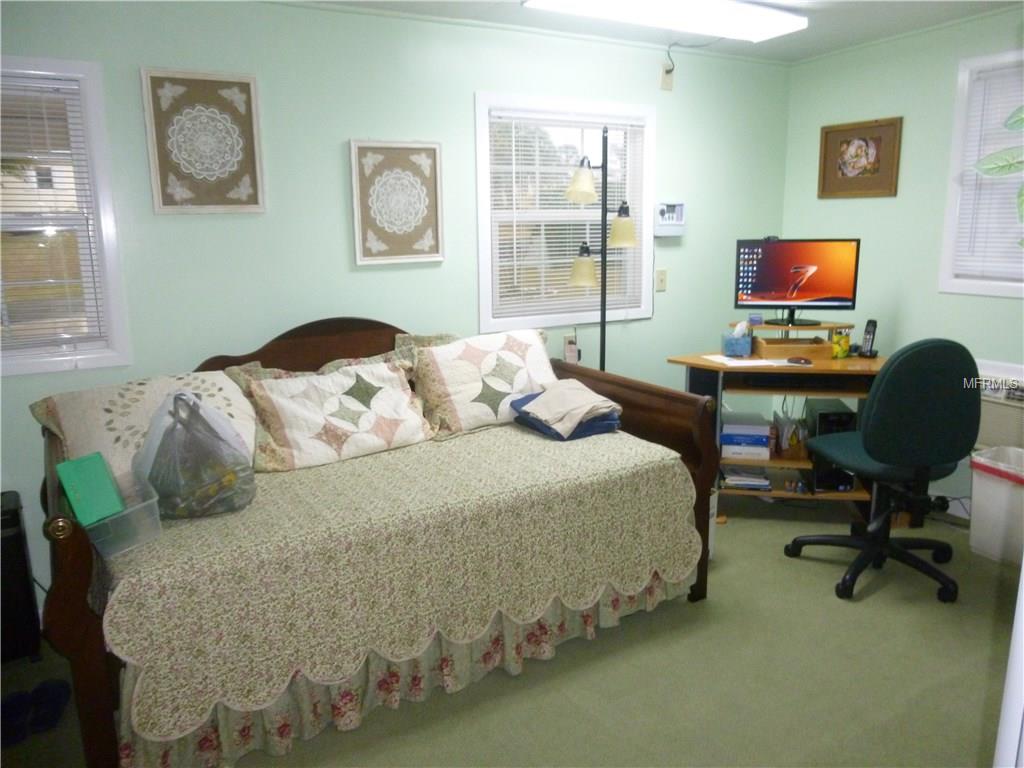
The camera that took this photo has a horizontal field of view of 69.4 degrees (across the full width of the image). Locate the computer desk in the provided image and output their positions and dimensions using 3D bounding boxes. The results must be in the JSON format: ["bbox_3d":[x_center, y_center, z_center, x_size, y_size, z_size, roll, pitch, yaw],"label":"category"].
[{"bbox_3d":[1.482,0.233,3.908,1.280,0.771,0.800,2,12,14],"label":"computer desk"}]

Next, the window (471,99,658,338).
[{"bbox_3d":[0.272,-0.825,3.639,1.012,1.067,0.090,-7,14,-28],"label":"window"}]

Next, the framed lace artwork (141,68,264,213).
[{"bbox_3d":[-1.152,-0.902,2.788,0.392,0.502,0.025,-7,14,-28],"label":"framed lace artwork"}]

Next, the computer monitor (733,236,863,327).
[{"bbox_3d":[1.447,-0.521,3.755,0.577,0.430,0.210,2,12,13],"label":"computer monitor"}]

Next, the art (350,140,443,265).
[{"bbox_3d":[-0.486,-0.778,3.186,0.395,0.509,0.025,-7,14,-28],"label":"art"}]

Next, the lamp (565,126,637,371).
[{"bbox_3d":[0.438,-0.252,3.576,0.430,1.891,0.300,-7,14,-28],"label":"lamp"}]

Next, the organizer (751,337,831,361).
[{"bbox_3d":[1.450,-0.188,3.829,0.355,0.087,0.190,1,12,11],"label":"organizer"}]

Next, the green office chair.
[{"bbox_3d":[1.529,0.290,3.014,0.640,1.030,0.670,-1,12,-2],"label":"green office chair"}]

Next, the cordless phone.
[{"bbox_3d":[1.823,-0.234,3.782,0.100,0.185,0.095,-11,16,-39],"label":"cordless phone"}]

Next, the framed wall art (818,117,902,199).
[{"bbox_3d":[1.781,-1.149,3.800,0.025,0.372,0.462,-7,14,-28],"label":"framed wall art"}]

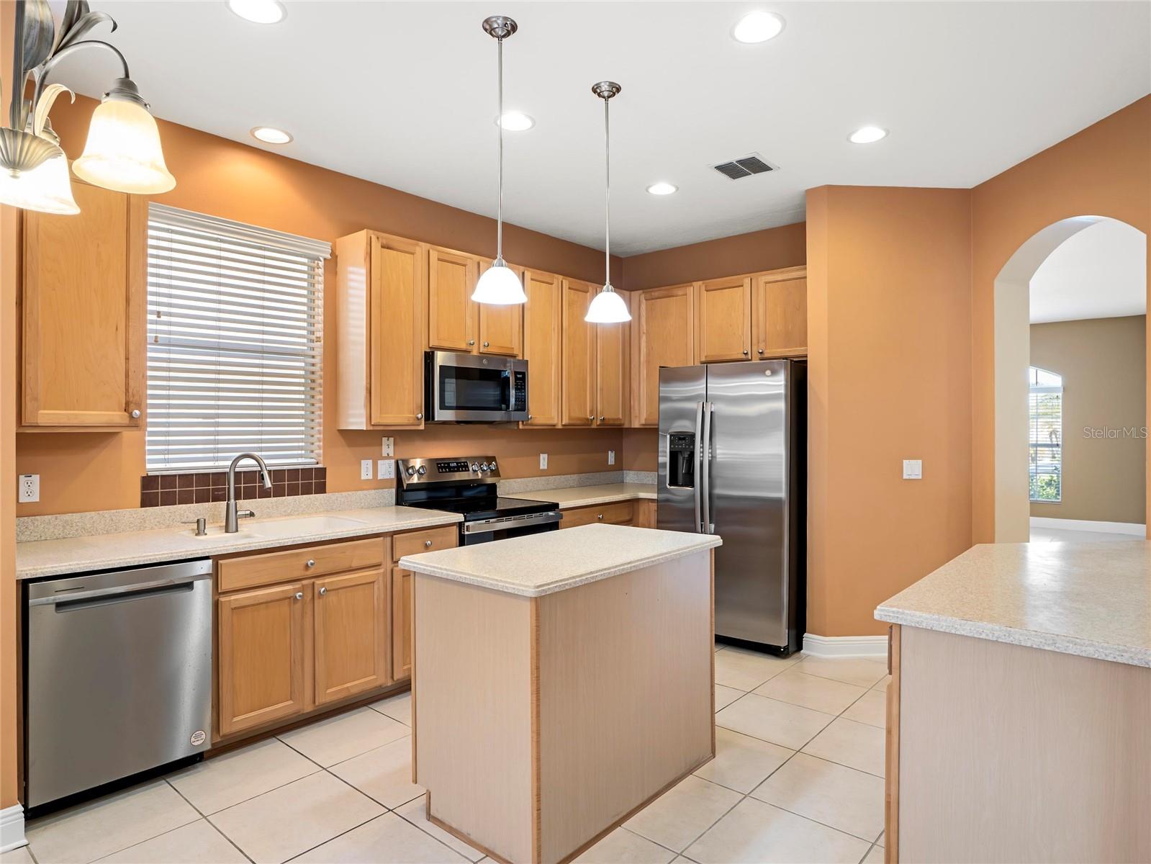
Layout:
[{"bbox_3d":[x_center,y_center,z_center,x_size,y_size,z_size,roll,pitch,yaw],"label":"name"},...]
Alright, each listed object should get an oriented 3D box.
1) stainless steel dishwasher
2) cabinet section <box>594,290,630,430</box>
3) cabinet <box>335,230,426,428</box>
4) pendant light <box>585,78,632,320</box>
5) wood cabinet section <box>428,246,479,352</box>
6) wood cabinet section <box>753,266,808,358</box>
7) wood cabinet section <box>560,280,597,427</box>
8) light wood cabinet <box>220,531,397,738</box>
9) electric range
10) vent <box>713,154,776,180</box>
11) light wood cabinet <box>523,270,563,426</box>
[{"bbox_3d":[-1.909,0.920,2.717,0.610,0.810,0.595,1,1,42],"label":"stainless steel dishwasher"},{"bbox_3d":[0.168,-0.572,5.287,0.339,1.067,0.425,0,0,42],"label":"cabinet section"},{"bbox_3d":[-1.106,-0.553,3.812,0.330,1.071,0.379,1,1,42],"label":"cabinet"},{"bbox_3d":[0.139,-0.988,2.886,0.198,1.001,0.198,0,0,0],"label":"pendant light"},{"bbox_3d":[-0.869,-0.780,4.130,0.339,0.624,0.374,0,0,42],"label":"wood cabinet section"},{"bbox_3d":[1.520,-0.799,4.614,0.435,0.585,0.332,0,0,42],"label":"wood cabinet section"},{"bbox_3d":[-0.104,-0.575,4.983,0.339,1.078,0.391,0,0,42],"label":"wood cabinet section"},{"bbox_3d":[-1.423,0.889,3.255,0.625,0.792,0.855,1,1,42],"label":"light wood cabinet"},{"bbox_3d":[-0.578,0.759,4.082,0.705,1.182,0.759,0,0,42],"label":"electric range"},{"bbox_3d":[0.952,-1.485,3.754,0.285,0.020,0.305,0,0,42],"label":"vent"},{"bbox_3d":[-0.347,-0.558,4.657,0.322,1.075,0.398,0,0,42],"label":"light wood cabinet"}]

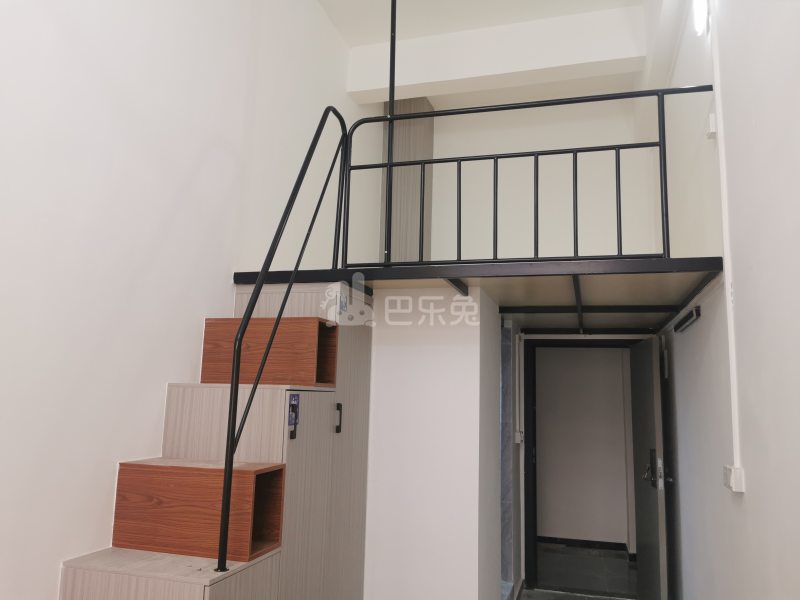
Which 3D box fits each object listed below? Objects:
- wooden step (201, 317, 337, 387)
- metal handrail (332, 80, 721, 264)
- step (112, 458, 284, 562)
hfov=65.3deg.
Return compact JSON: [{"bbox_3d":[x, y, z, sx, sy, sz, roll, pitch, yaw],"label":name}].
[{"bbox_3d":[-0.588,0.241,2.837,0.565,0.291,0.206,-1,-8,17],"label":"wooden step"},{"bbox_3d":[0.574,-0.581,3.083,1.794,0.817,0.045,-1,-10,16],"label":"metal handrail"},{"bbox_3d":[-0.814,0.843,2.556,0.612,0.329,0.268,-1,-10,16],"label":"step"}]

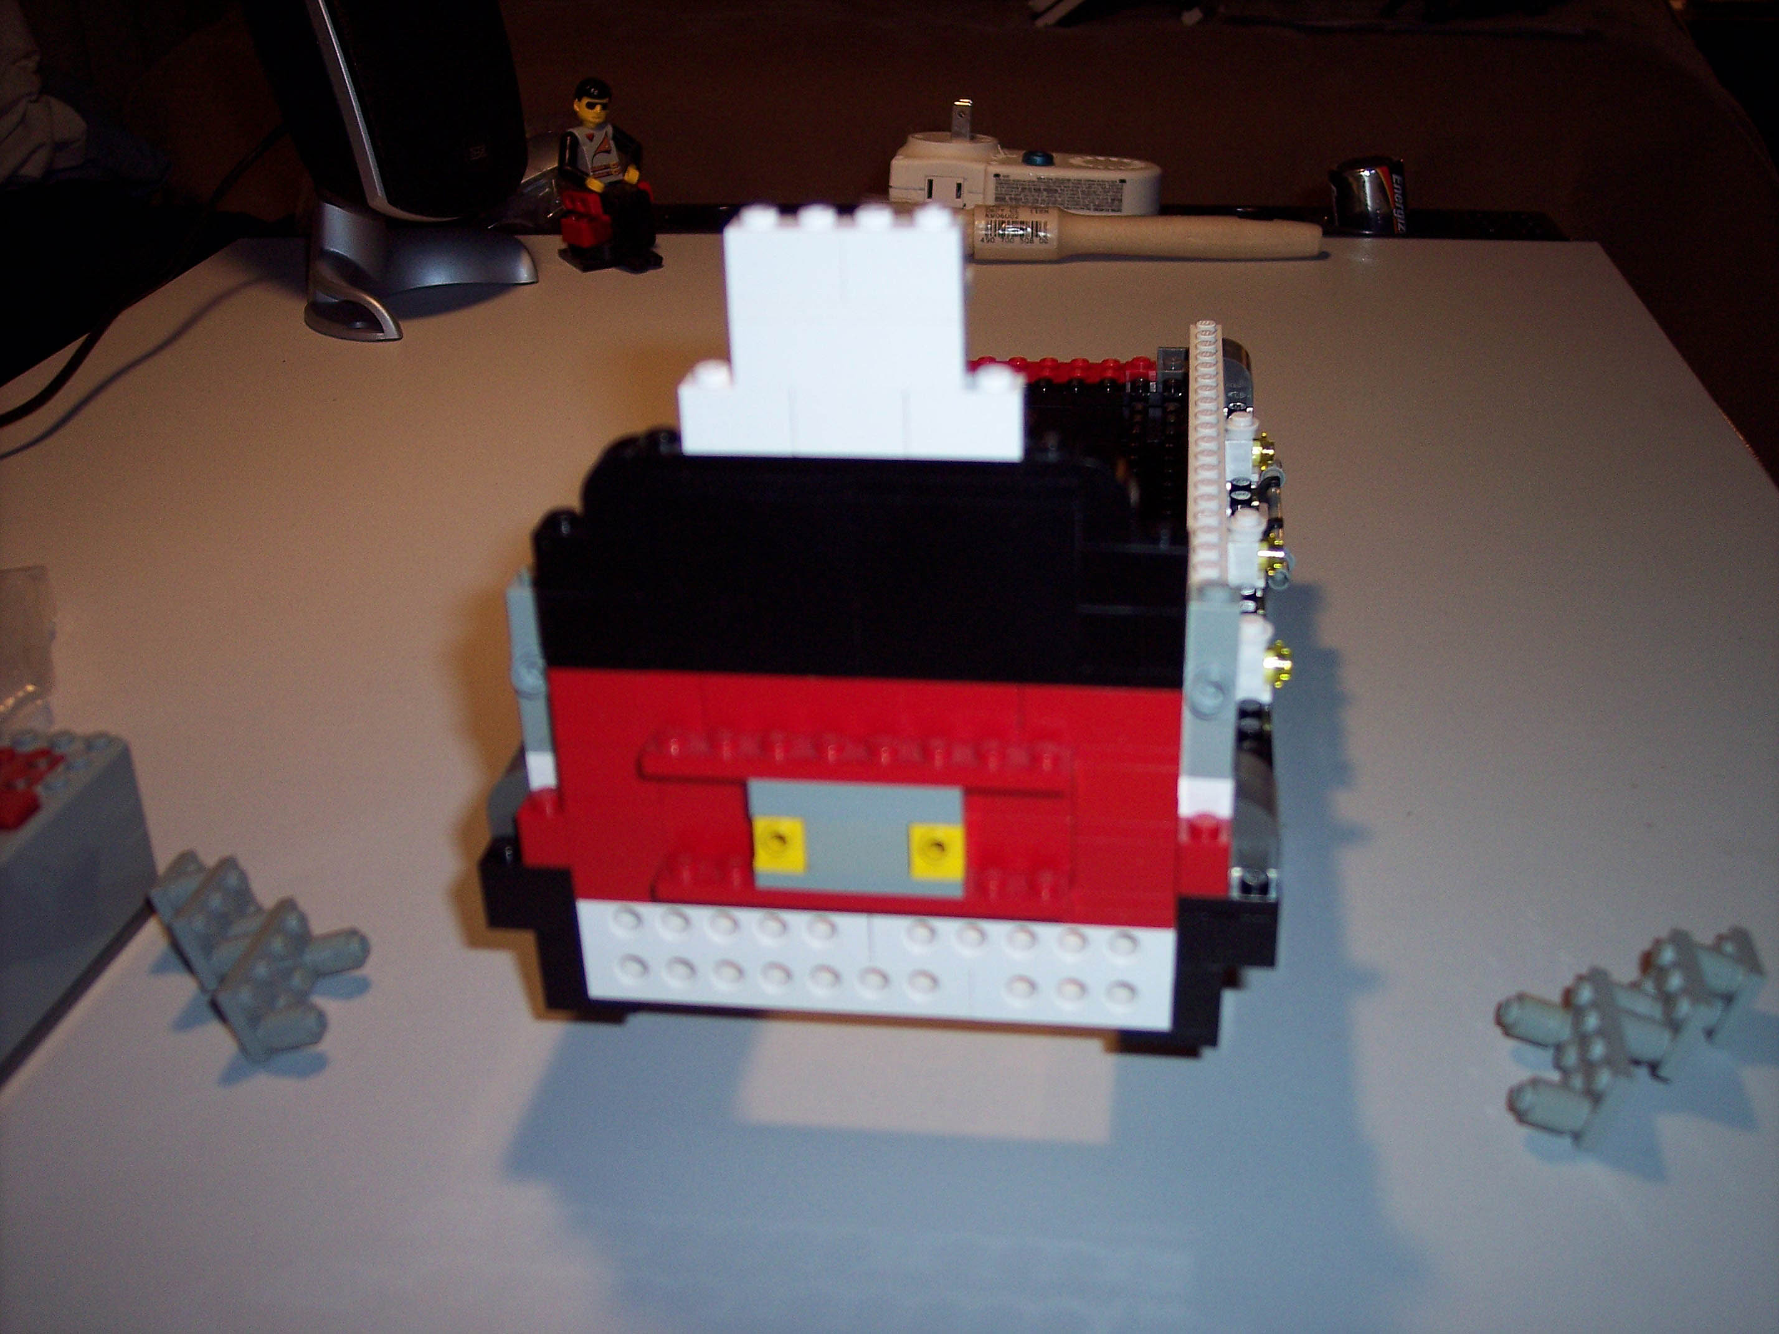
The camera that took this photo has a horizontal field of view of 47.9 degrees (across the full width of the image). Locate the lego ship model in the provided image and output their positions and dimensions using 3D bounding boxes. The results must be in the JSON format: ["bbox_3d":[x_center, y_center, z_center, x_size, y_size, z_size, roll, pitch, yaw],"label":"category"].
[{"bbox_3d":[0.012,-0.045,0.408,0.137,0.155,0.247,2,27,8],"label":"lego ship model"}]

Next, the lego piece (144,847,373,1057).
[{"bbox_3d":[-0.122,0.052,0.374,0.047,0.022,0.047,2,27,8],"label":"lego piece"}]

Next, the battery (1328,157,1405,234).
[{"bbox_3d":[0.224,-0.203,0.928,0.034,0.061,0.034,-5,26,12],"label":"battery"}]

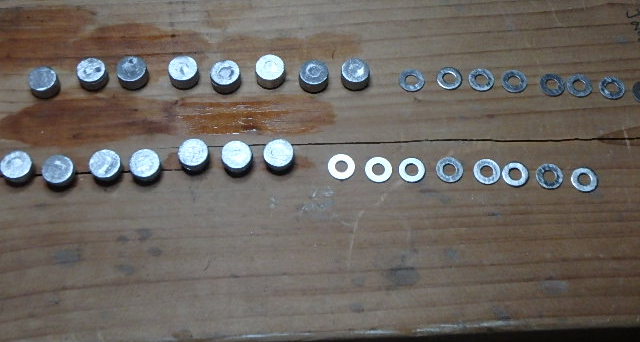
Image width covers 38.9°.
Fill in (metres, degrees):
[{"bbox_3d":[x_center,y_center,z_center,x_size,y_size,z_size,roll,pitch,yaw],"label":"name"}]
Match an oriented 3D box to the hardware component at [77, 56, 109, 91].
[{"bbox_3d":[-0.082,-0.035,0.327,0.010,0.006,0.010,-1,66,-1],"label":"hardware component"}]

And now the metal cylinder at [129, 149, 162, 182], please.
[{"bbox_3d":[-0.059,-0.001,0.310,0.010,0.007,0.010,-1,66,-1],"label":"metal cylinder"}]

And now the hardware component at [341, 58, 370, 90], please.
[{"bbox_3d":[0.013,-0.035,0.327,0.010,0.006,0.010,-1,66,-1],"label":"hardware component"}]

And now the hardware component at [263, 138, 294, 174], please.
[{"bbox_3d":[-0.014,-0.005,0.313,0.010,0.007,0.010,-1,66,-1],"label":"hardware component"}]

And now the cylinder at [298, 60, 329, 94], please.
[{"bbox_3d":[-0.002,-0.034,0.327,0.010,0.006,0.010,-1,66,-1],"label":"cylinder"}]

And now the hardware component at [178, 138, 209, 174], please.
[{"bbox_3d":[-0.044,-0.005,0.314,0.010,0.006,0.010,-1,66,-1],"label":"hardware component"}]

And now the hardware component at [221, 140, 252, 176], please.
[{"bbox_3d":[-0.028,-0.004,0.312,0.010,0.007,0.010,-1,66,-1],"label":"hardware component"}]

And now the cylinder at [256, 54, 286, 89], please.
[{"bbox_3d":[-0.018,-0.036,0.327,0.010,0.007,0.010,-1,66,-1],"label":"cylinder"}]

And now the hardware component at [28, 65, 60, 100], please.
[{"bbox_3d":[-0.099,-0.032,0.325,0.010,0.006,0.010,-1,66,-1],"label":"hardware component"}]

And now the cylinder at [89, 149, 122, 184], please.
[{"bbox_3d":[-0.073,-0.001,0.311,0.010,0.006,0.010,-1,66,-1],"label":"cylinder"}]

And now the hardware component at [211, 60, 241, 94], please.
[{"bbox_3d":[-0.034,-0.034,0.327,0.010,0.006,0.010,-1,66,-1],"label":"hardware component"}]

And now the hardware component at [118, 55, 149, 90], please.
[{"bbox_3d":[-0.067,-0.035,0.326,0.011,0.007,0.011,-1,66,-1],"label":"hardware component"}]

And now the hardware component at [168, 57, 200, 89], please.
[{"bbox_3d":[-0.049,-0.035,0.326,0.010,0.007,0.010,-1,66,-1],"label":"hardware component"}]

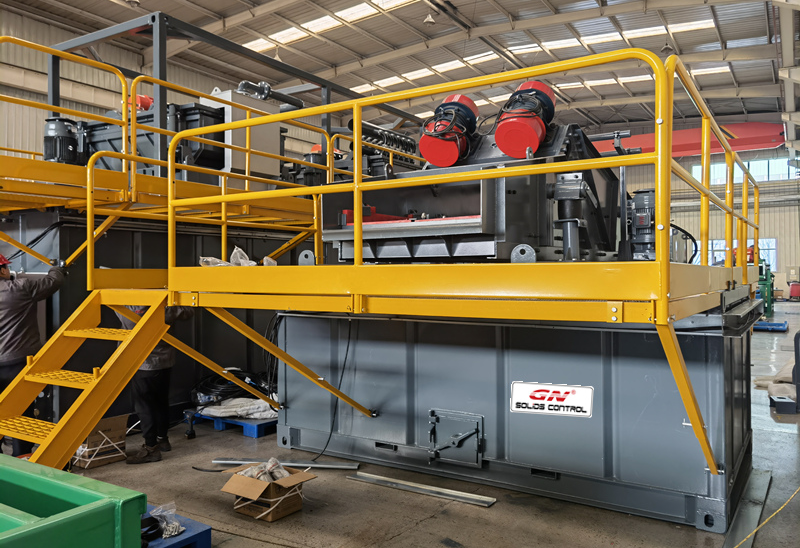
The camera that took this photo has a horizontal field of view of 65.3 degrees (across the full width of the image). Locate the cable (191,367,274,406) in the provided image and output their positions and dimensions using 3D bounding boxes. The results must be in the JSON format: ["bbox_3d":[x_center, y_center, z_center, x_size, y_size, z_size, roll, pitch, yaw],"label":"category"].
[{"bbox_3d":[-1.790,1.200,6.650,0.740,0.340,0.720,0,0,33],"label":"cable"}]

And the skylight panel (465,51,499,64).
[{"bbox_3d":[3.441,-9.097,26.330,1.450,0.080,0.700,0,0,33],"label":"skylight panel"}]

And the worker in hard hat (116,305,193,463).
[{"bbox_3d":[-2.160,0.770,5.450,0.540,1.660,0.540,0,0,-26],"label":"worker in hard hat"}]

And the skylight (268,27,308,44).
[{"bbox_3d":[-4.143,-8.875,23.310,1.380,0.080,0.880,0,0,33],"label":"skylight"}]

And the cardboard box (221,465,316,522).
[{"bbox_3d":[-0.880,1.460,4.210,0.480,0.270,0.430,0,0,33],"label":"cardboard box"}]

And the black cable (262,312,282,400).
[{"bbox_3d":[-1.220,0.787,5.950,0.170,0.860,0.170,0,0,33],"label":"black cable"}]

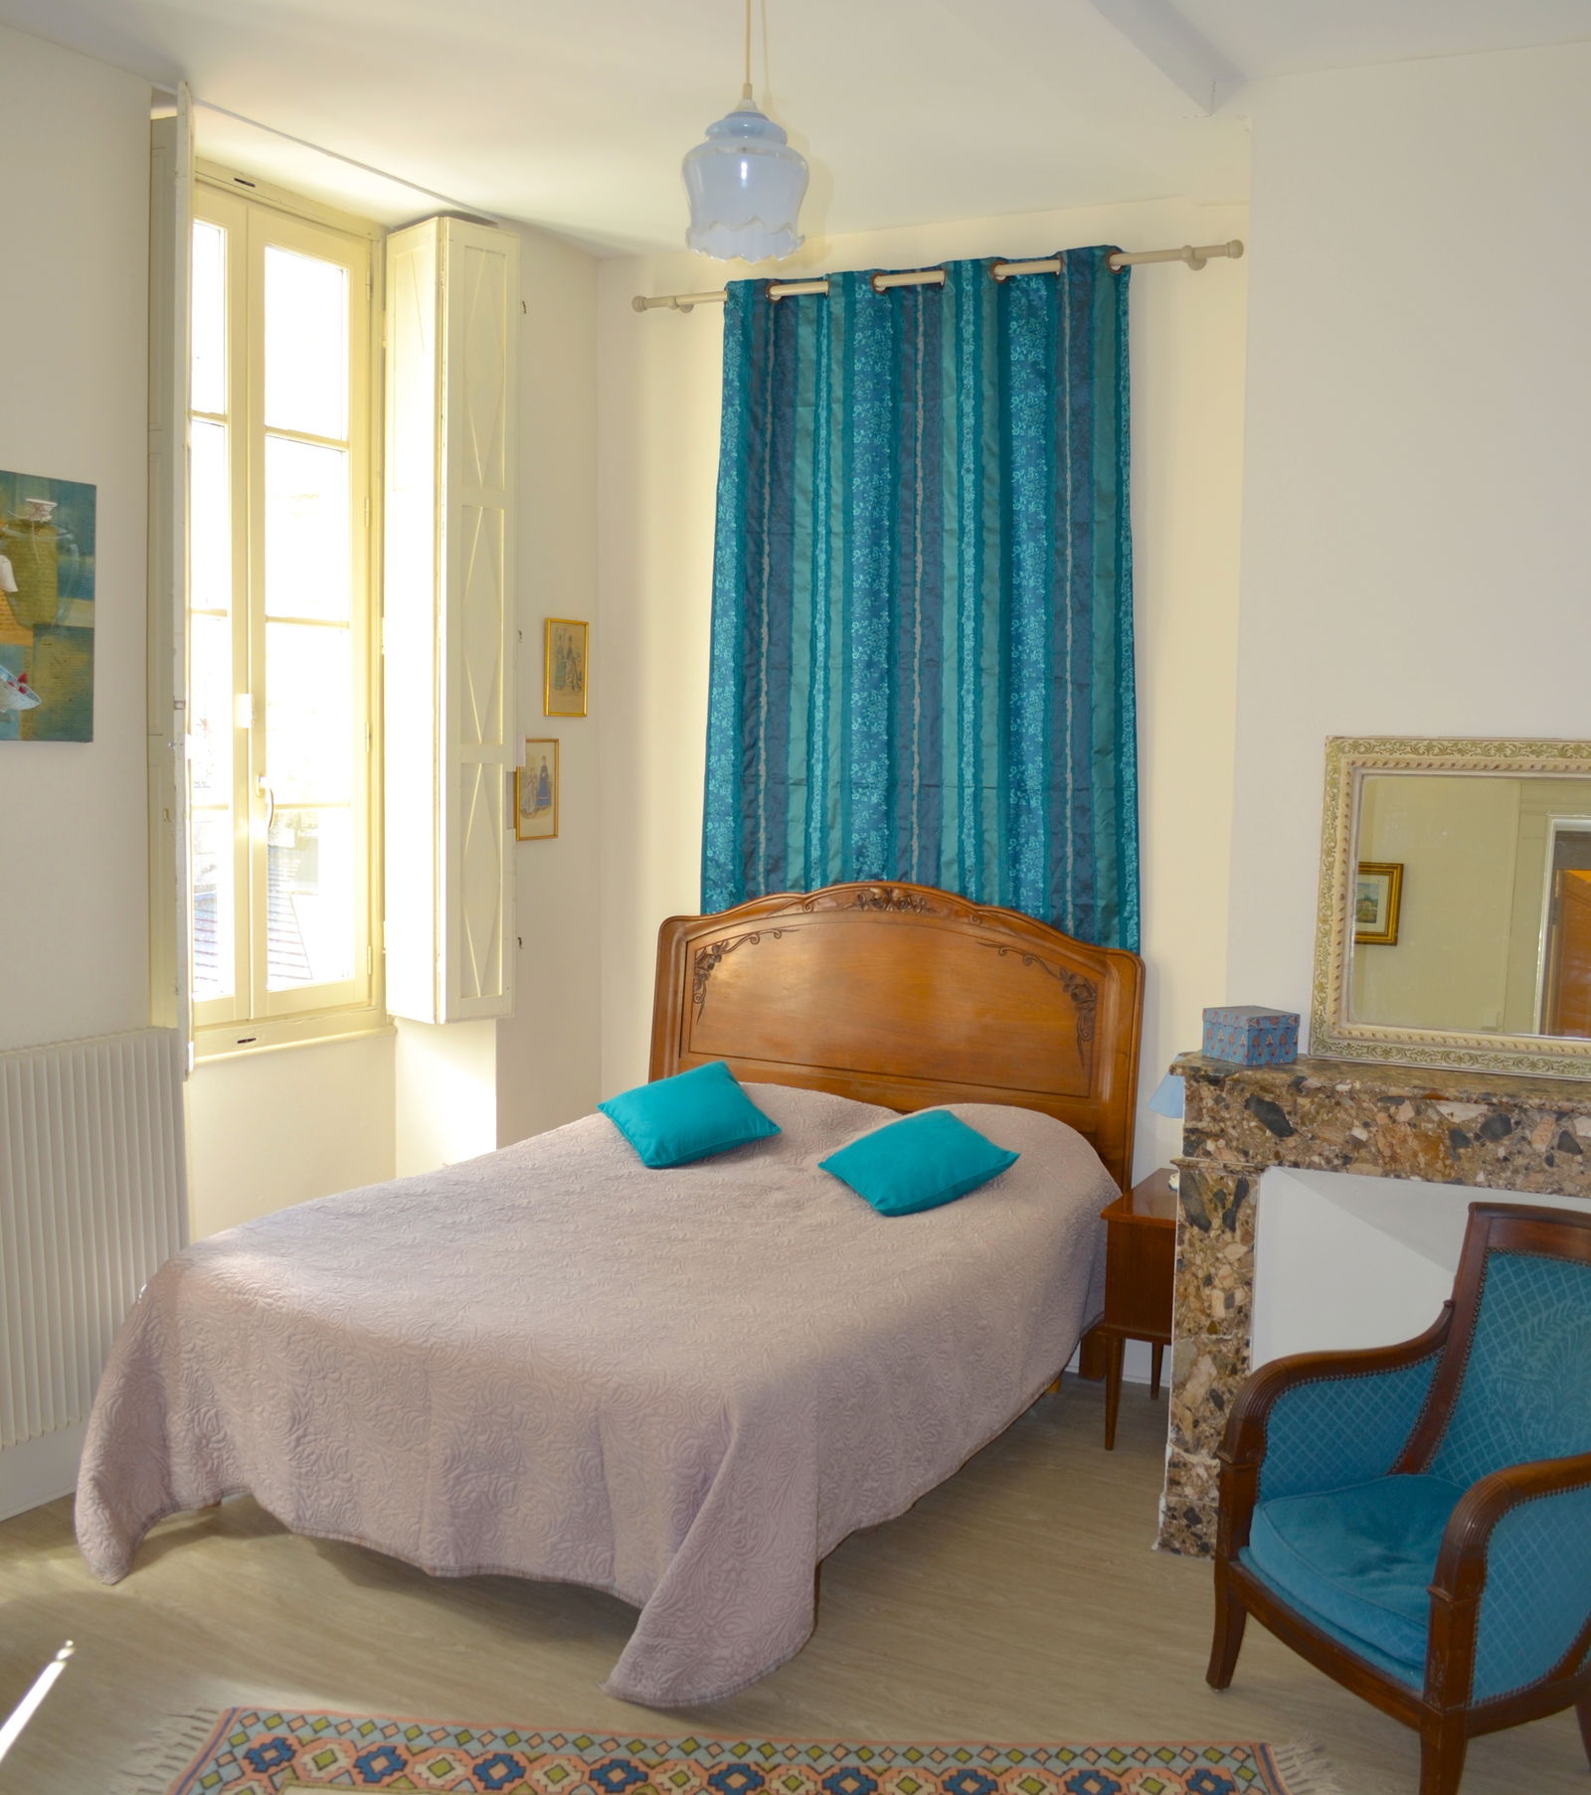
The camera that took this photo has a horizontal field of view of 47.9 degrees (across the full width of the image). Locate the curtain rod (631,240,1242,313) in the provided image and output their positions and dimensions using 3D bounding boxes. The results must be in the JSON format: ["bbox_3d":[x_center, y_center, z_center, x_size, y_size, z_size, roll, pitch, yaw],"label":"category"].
[{"bbox_3d":[0.329,-1.668,4.842,1.746,0.060,0.080,3,5,24],"label":"curtain rod"}]

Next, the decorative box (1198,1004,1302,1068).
[{"bbox_3d":[0.970,0.294,3.819,0.147,0.105,0.142,-2,6,-31],"label":"decorative box"}]

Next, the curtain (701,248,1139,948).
[{"bbox_3d":[0.330,-0.586,4.910,1.298,2.250,0.130,3,5,24],"label":"curtain"}]

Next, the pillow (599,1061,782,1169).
[{"bbox_3d":[-0.299,0.603,4.965,0.400,0.120,0.400,-15,27,-20],"label":"pillow"}]

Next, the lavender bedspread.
[{"bbox_3d":[-0.310,0.981,4.180,1.540,0.740,1.970,4,5,28],"label":"lavender bedspread"}]

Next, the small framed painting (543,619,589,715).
[{"bbox_3d":[-0.686,-0.678,5.311,0.022,0.284,0.206,4,6,31],"label":"small framed painting"}]

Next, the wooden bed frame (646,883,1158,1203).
[{"bbox_3d":[0.252,0.619,5.075,1.515,1.337,0.100,4,5,28],"label":"wooden bed frame"}]

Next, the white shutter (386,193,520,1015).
[{"bbox_3d":[-0.961,-0.763,5.015,0.260,2.170,0.280,-3,6,-43],"label":"white shutter"}]

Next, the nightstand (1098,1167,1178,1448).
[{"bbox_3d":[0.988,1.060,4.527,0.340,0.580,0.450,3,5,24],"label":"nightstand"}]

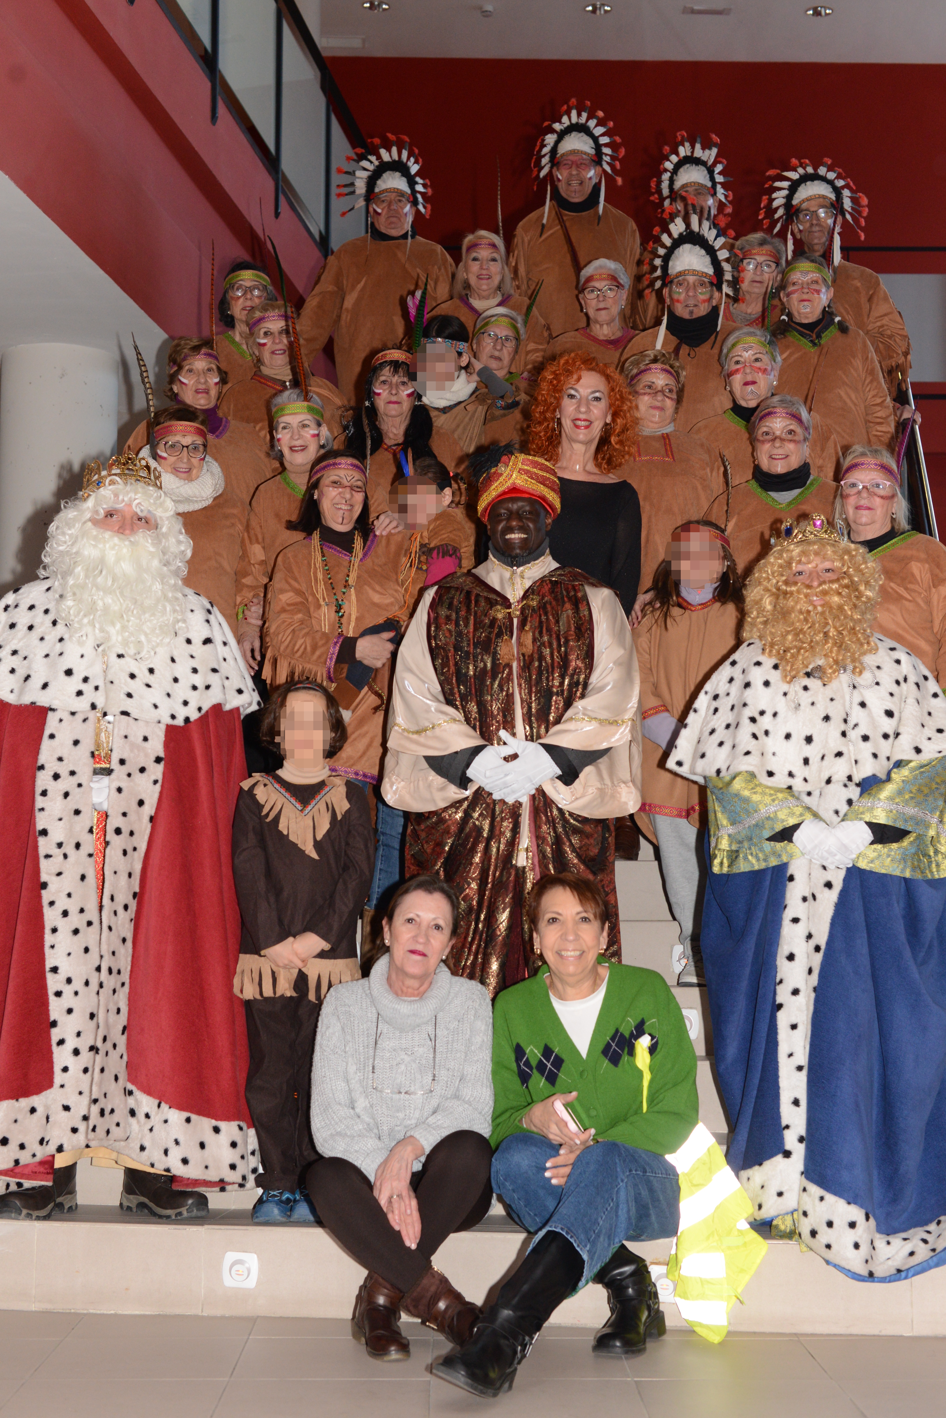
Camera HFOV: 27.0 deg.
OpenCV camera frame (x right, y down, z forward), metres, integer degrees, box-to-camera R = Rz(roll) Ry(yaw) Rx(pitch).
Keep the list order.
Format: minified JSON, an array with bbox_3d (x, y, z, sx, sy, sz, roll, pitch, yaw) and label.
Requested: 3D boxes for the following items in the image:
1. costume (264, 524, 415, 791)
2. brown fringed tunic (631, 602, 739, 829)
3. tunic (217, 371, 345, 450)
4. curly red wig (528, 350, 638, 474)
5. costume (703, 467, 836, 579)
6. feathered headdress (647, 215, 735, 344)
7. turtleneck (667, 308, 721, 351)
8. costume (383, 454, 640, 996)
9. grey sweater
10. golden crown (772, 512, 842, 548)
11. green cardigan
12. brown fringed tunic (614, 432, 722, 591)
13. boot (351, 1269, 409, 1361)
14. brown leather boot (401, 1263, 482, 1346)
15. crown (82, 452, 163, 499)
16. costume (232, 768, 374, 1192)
[{"bbox_3d":[-0.367,-0.142,5.323,0.430,0.706,0.300,1,-6,-12],"label":"costume"},{"bbox_3d":[0.599,0.019,5.478,0.360,0.660,0.260,-1,-6,7],"label":"brown fringed tunic"},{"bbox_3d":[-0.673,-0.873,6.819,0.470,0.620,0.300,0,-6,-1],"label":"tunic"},{"bbox_3d":[0.332,-0.888,5.916,0.320,0.360,0.270,0,-6,3],"label":"curly red wig"},{"bbox_3d":[0.846,-0.296,5.439,0.500,0.720,0.280,-1,-6,7],"label":"costume"},{"bbox_3d":[0.690,-1.367,6.294,0.280,0.427,0.250,0,-6,5],"label":"feathered headdress"},{"bbox_3d":[0.759,-1.300,6.790,0.190,0.150,0.170,0,-6,6],"label":"turtleneck"},{"bbox_3d":[0.096,0.151,4.810,0.620,1.589,0.440,0,-6,3],"label":"costume"},{"bbox_3d":[-0.163,0.819,4.451,0.410,0.530,0.400,0,-6,-1],"label":"grey sweater"},{"bbox_3d":[0.796,-0.421,4.660,0.178,0.080,0.165,-3,-6,0],"label":"golden crown"},{"bbox_3d":[0.271,0.795,4.379,0.470,0.470,0.380,0,-6,6],"label":"green cardigan"},{"bbox_3d":[0.572,-0.475,5.830,0.480,0.720,0.280,0,-6,5],"label":"brown fringed tunic"},{"bbox_3d":[-0.204,1.267,4.192,0.105,0.185,0.260,2,-7,-16],"label":"boot"},{"bbox_3d":[-0.058,1.286,4.240,0.105,0.190,0.240,-37,-7,-12],"label":"brown leather boot"},{"bbox_3d":[-0.861,-0.570,4.832,0.195,0.110,0.195,1,-6,-5],"label":"crown"},{"bbox_3d":[-0.402,0.635,4.659,0.345,0.997,0.230,0,-6,1],"label":"costume"}]

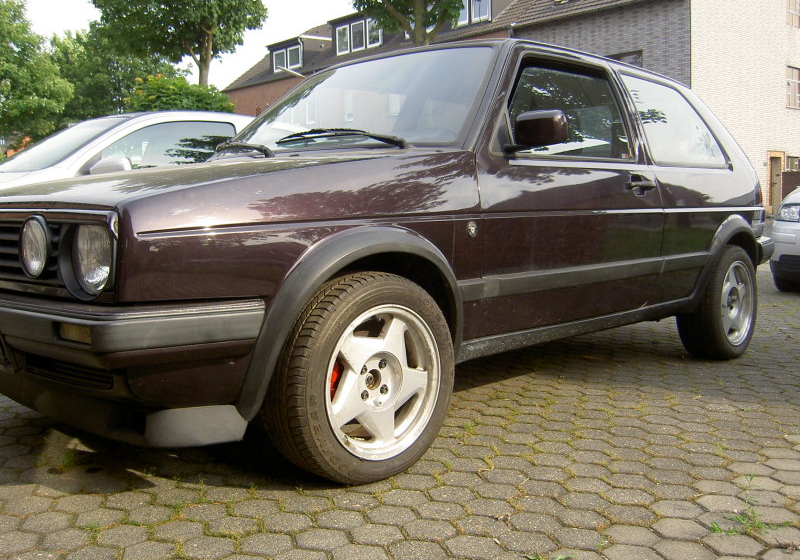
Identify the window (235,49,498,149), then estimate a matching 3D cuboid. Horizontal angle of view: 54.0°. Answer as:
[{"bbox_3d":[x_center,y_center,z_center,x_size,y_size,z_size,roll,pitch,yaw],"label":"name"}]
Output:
[{"bbox_3d":[-0.186,-0.666,3.056,1.280,0.110,0.600,5,48,43],"label":"window"}]

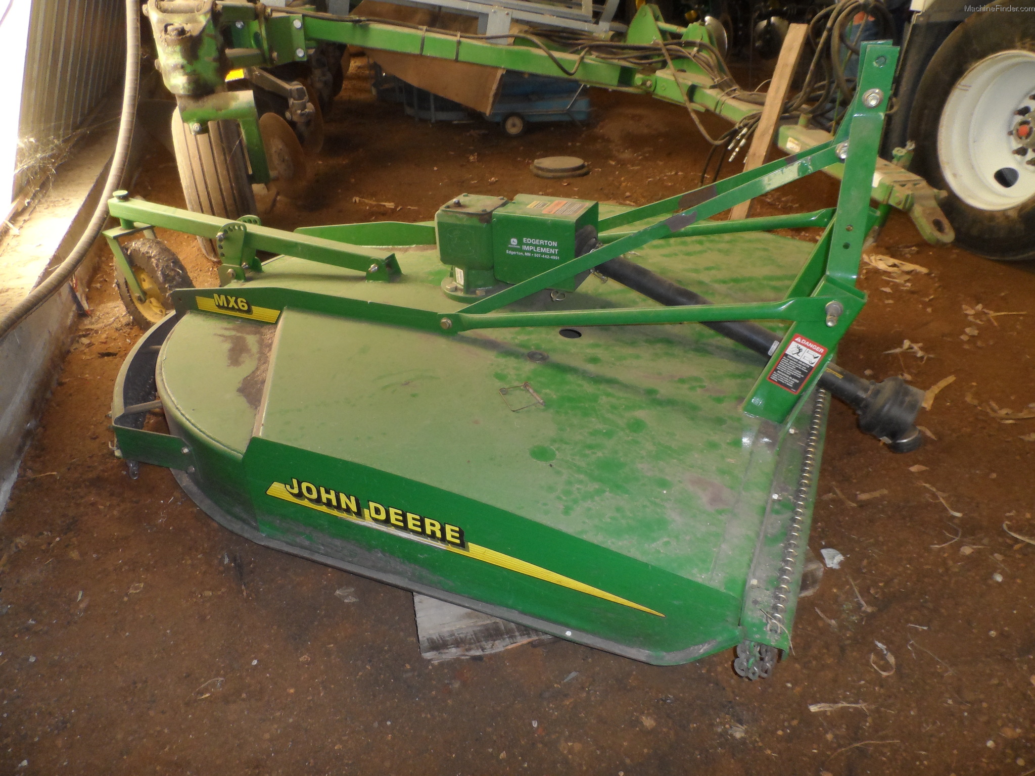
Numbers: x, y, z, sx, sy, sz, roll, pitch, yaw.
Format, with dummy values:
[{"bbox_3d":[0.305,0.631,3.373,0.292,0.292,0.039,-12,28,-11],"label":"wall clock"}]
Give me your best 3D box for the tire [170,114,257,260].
[{"bbox_3d":[-1.492,-1.024,3.610,0.272,0.765,0.765,-12,31,-15],"label":"tire"}]

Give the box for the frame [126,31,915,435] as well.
[{"bbox_3d":[-0.368,-0.635,2.242,2.720,0.800,0.690,11,33,22],"label":"frame"}]

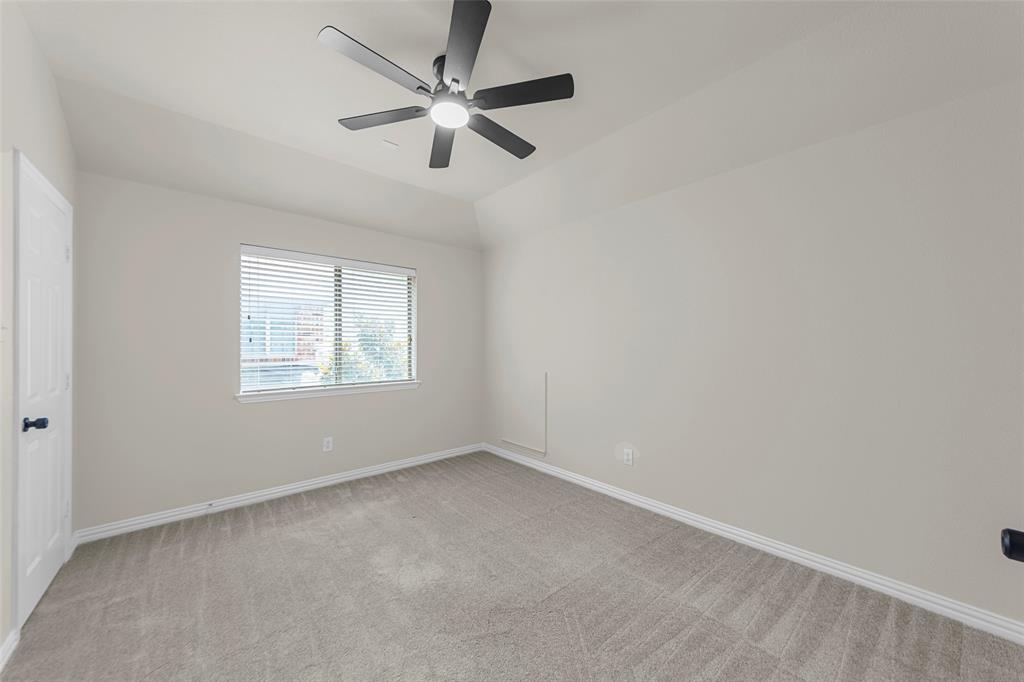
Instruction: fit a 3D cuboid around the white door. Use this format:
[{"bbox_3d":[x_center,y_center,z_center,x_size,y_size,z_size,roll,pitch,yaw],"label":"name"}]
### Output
[{"bbox_3d":[-2.440,0.250,1.765,0.060,2.120,0.760,0,0,-42],"label":"white door"}]

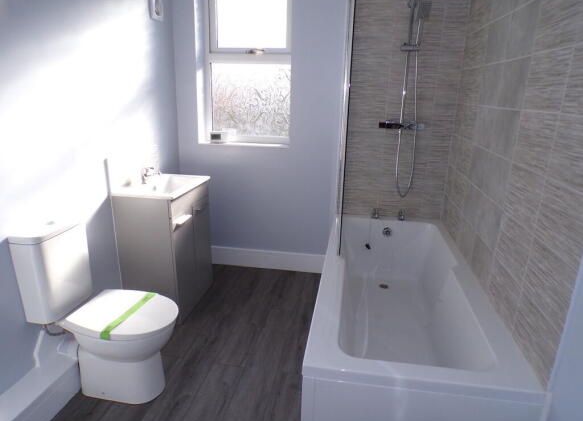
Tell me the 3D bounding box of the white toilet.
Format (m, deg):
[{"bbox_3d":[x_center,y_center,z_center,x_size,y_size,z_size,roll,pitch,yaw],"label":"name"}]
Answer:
[{"bbox_3d":[-0.773,0.444,1.788,0.605,0.774,0.374,4,17,9],"label":"white toilet"}]

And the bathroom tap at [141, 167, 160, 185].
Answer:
[{"bbox_3d":[-0.856,-0.211,2.458,0.115,0.103,0.051,4,17,9],"label":"bathroom tap"}]

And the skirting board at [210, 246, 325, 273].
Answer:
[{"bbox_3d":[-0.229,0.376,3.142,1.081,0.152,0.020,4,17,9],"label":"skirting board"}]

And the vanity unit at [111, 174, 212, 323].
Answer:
[{"bbox_3d":[-0.766,0.213,2.574,0.358,0.770,0.587,4,17,9],"label":"vanity unit"}]

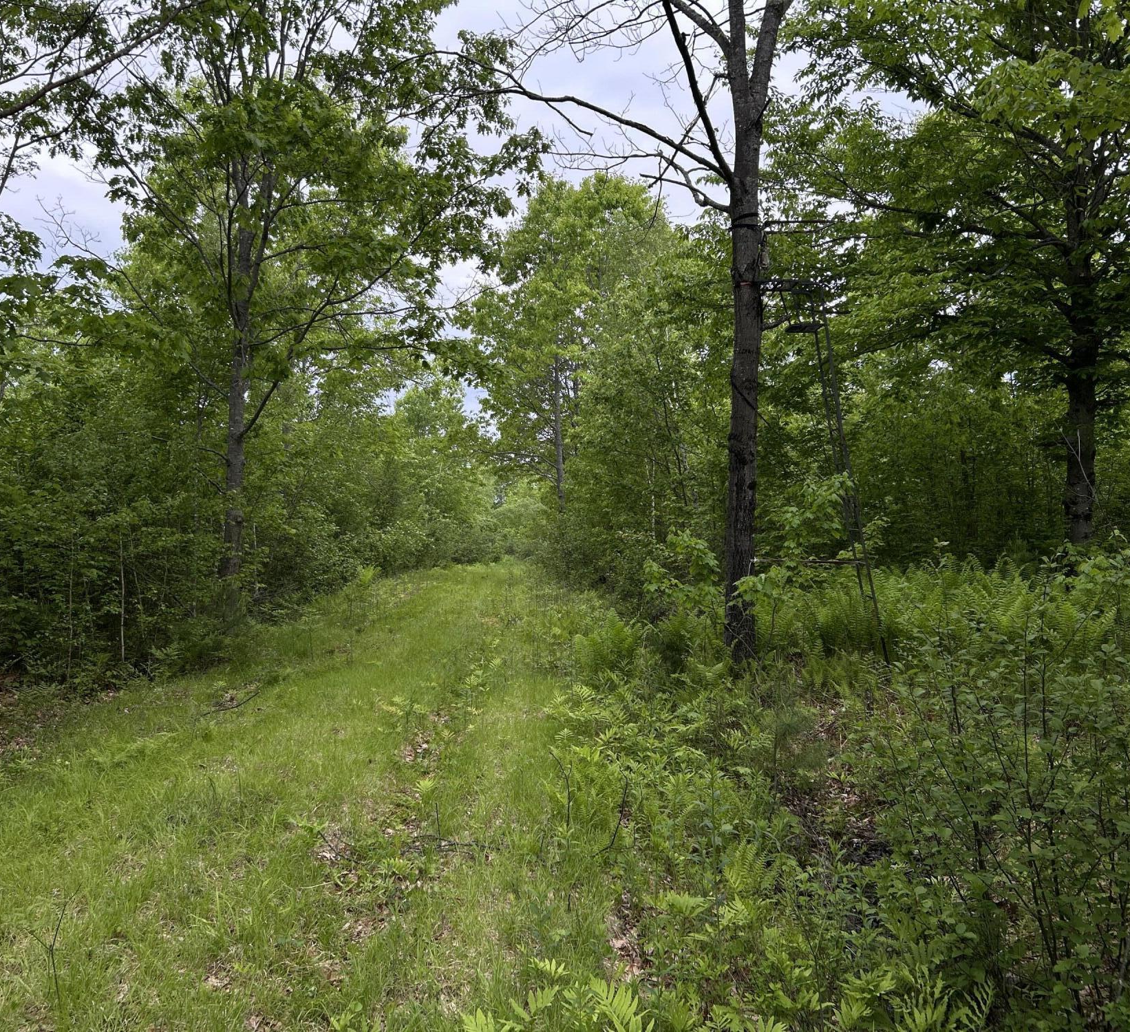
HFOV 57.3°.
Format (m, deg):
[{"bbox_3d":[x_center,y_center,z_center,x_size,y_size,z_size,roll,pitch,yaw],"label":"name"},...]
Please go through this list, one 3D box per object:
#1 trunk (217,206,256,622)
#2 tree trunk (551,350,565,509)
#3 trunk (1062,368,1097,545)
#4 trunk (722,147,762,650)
[{"bbox_3d":[-4.600,-1.410,14.500,0.340,5.750,0.320,2,0,0],"label":"trunk"},{"bbox_3d":[-0.200,-2.250,32.000,0.310,5.500,0.290,-1,0,0],"label":"tree trunk"},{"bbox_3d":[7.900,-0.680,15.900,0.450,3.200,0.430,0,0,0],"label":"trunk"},{"bbox_3d":[1.900,-1.280,11.100,0.360,5.600,0.340,1,0,0],"label":"trunk"}]

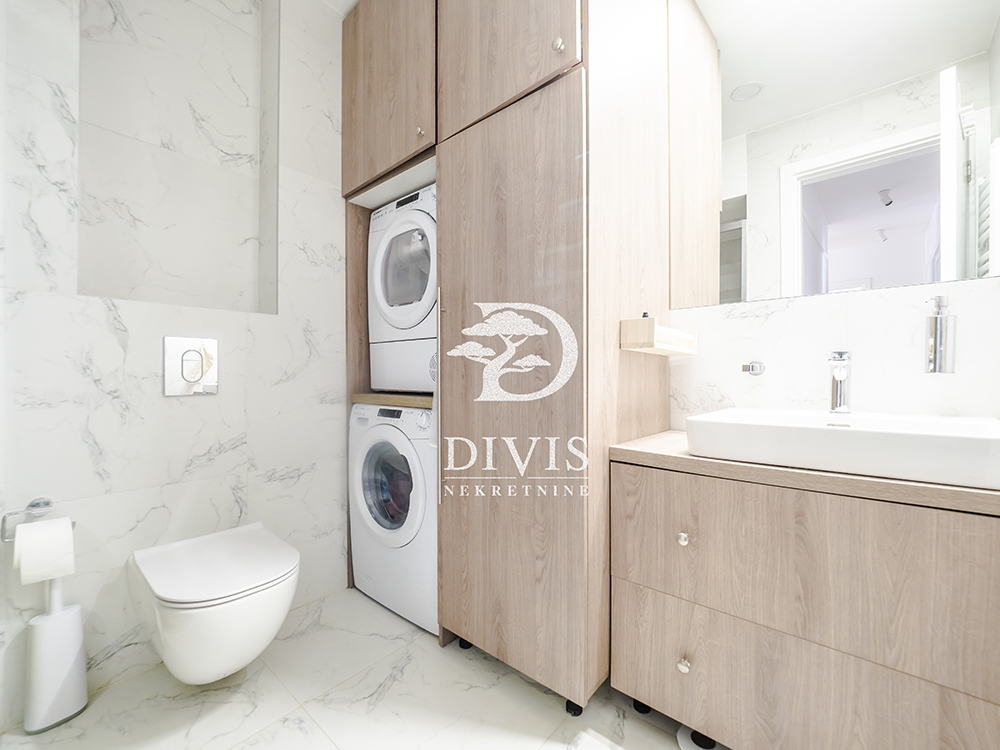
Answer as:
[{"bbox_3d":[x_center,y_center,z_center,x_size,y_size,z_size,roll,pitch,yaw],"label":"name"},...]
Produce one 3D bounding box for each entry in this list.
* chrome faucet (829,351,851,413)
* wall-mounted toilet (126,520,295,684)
[{"bbox_3d":[0.955,0.021,1.134,0.047,0.174,0.140,0,-1,41],"label":"chrome faucet"},{"bbox_3d":[-0.853,0.737,1.253,0.560,0.348,0.362,0,-1,41],"label":"wall-mounted toilet"}]

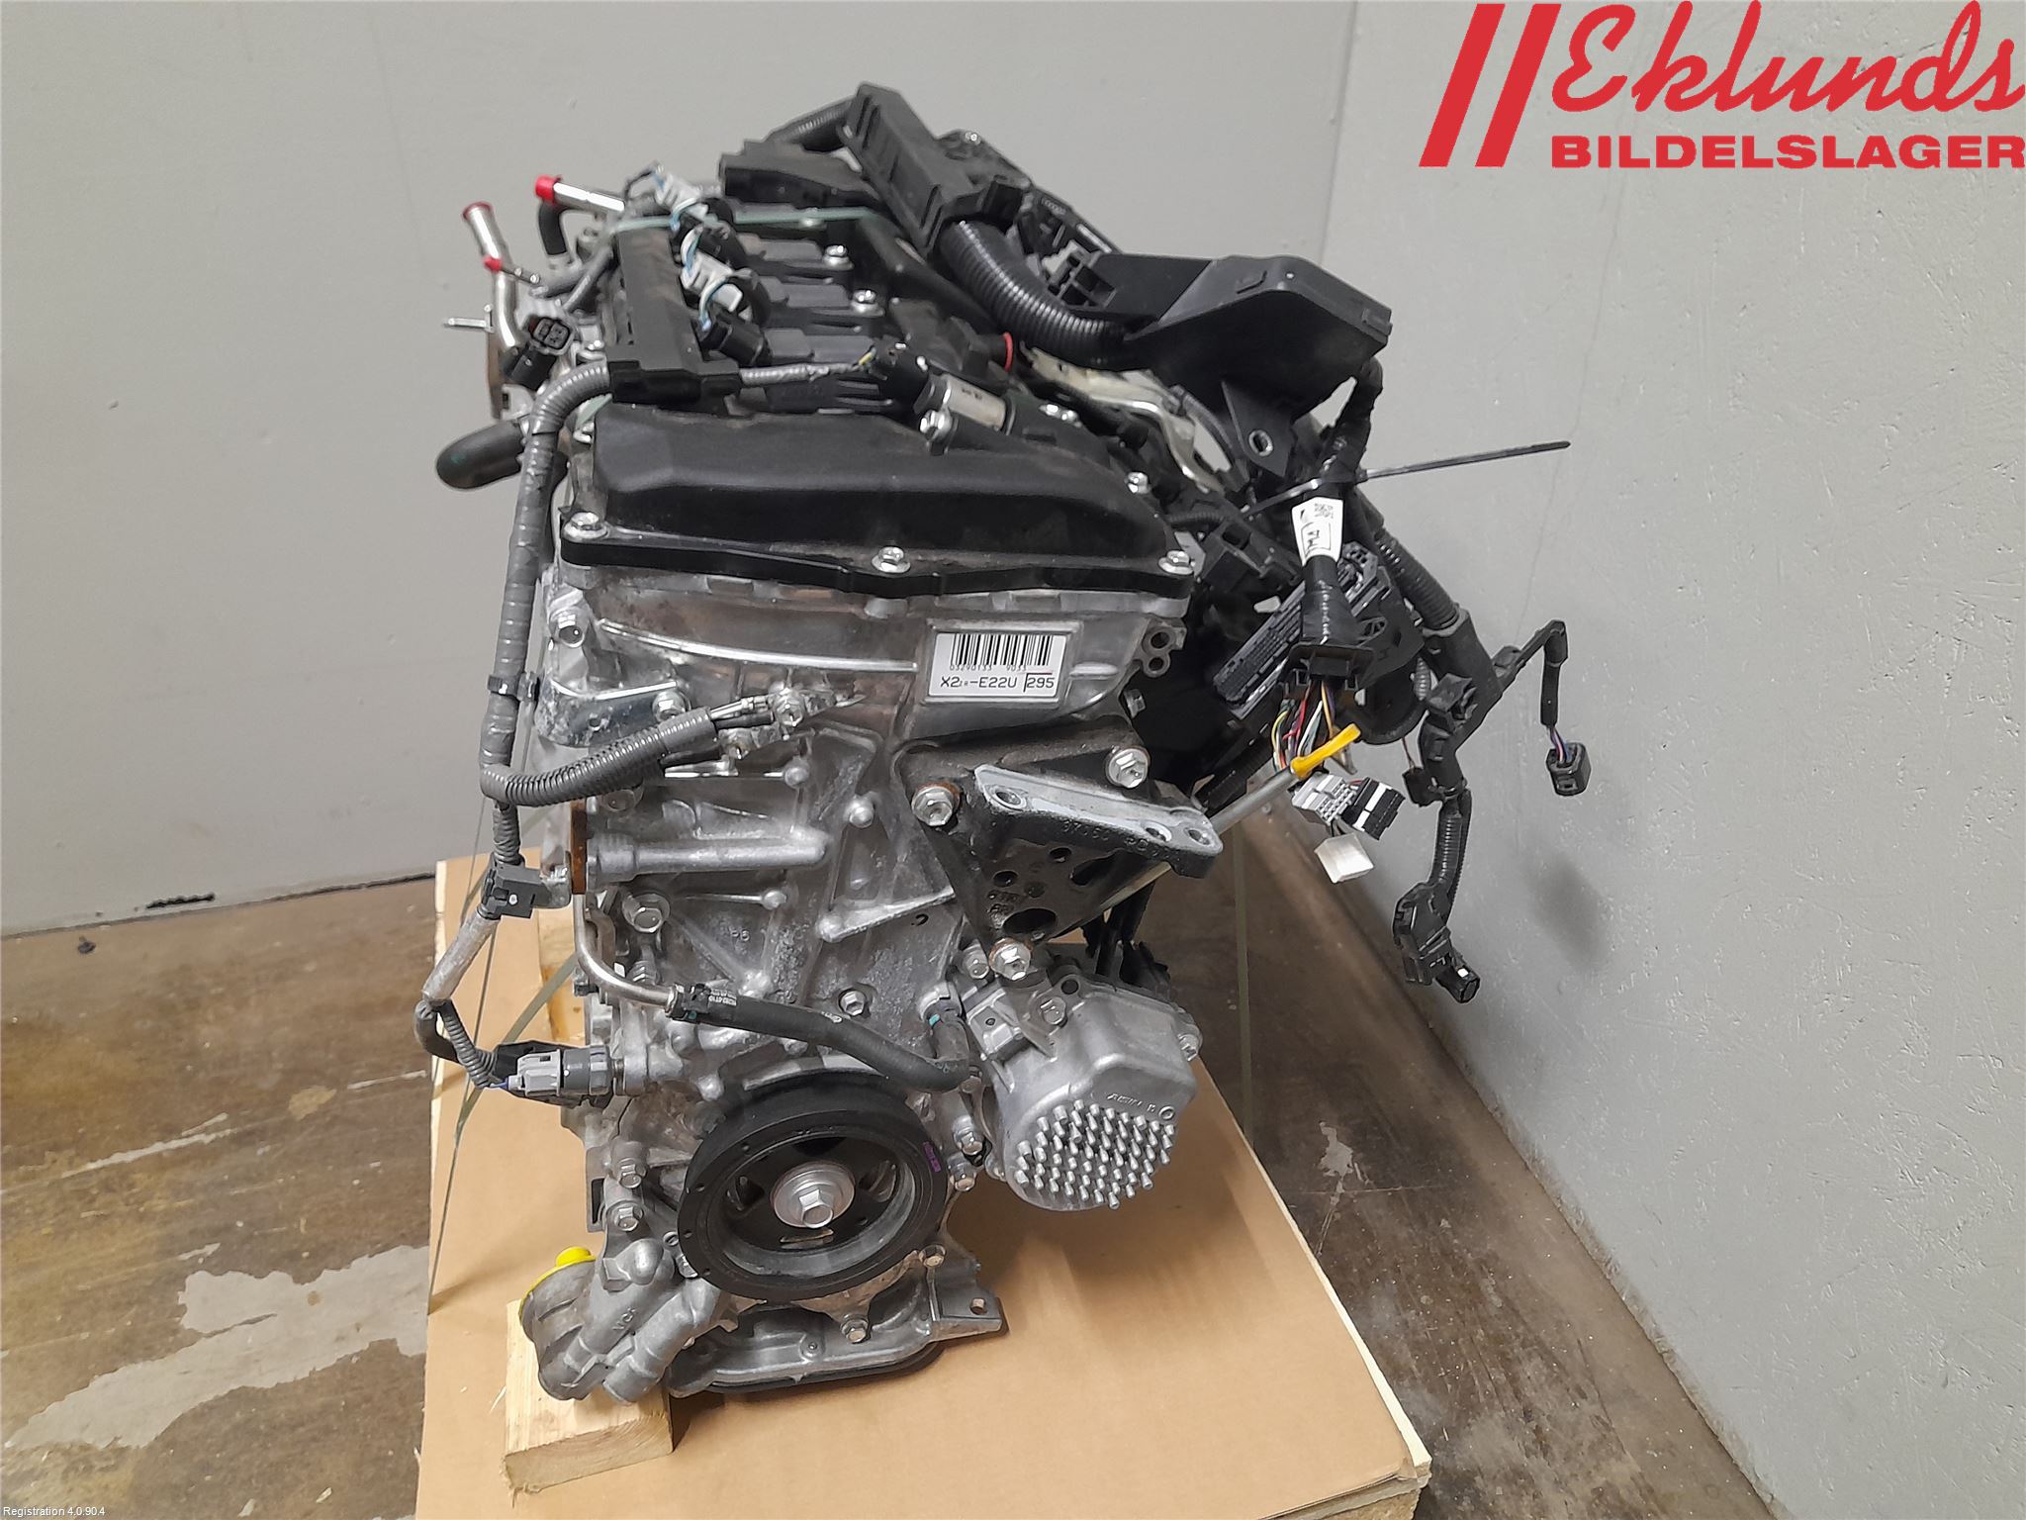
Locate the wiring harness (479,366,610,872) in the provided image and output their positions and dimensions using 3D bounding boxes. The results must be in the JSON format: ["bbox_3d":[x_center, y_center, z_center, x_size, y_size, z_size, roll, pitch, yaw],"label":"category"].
[{"bbox_3d":[-0.201,-0.056,0.636,0.057,0.224,0.062,0,32,-18],"label":"wiring harness"}]

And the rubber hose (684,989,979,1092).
[{"bbox_3d":[-0.090,0.138,0.730,0.160,0.050,0.033,10,29,-24],"label":"rubber hose"}]

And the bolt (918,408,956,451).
[{"bbox_3d":[-0.034,-0.149,0.656,0.014,0.017,0.017,15,27,-26],"label":"bolt"}]

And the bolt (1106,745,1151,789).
[{"bbox_3d":[0.055,0.003,0.687,0.020,0.020,0.013,0,32,-18],"label":"bolt"}]

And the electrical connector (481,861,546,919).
[{"bbox_3d":[-0.237,0.062,0.692,0.029,0.028,0.024,-8,37,-13],"label":"electrical connector"}]

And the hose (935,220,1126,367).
[{"bbox_3d":[0.007,-0.255,0.806,0.038,0.039,0.138,-27,54,-33],"label":"hose"}]

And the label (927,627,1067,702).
[{"bbox_3d":[-0.007,-0.042,0.664,0.060,0.030,0.001,1,30,-17],"label":"label"}]

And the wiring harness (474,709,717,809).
[{"bbox_3d":[-0.177,-0.003,0.630,0.106,0.028,0.042,-15,36,-8],"label":"wiring harness"}]

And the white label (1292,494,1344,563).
[{"bbox_3d":[0.155,-0.118,0.745,0.026,0.014,0.037,-3,77,11],"label":"white label"}]

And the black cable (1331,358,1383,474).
[{"bbox_3d":[0.179,-0.179,0.759,0.019,0.058,0.019,12,23,10],"label":"black cable"}]

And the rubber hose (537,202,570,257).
[{"bbox_3d":[-0.275,-0.317,0.875,0.016,0.036,0.018,-14,37,-9],"label":"rubber hose"}]

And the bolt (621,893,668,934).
[{"bbox_3d":[-0.170,0.071,0.678,0.021,0.021,0.013,0,32,-18],"label":"bolt"}]

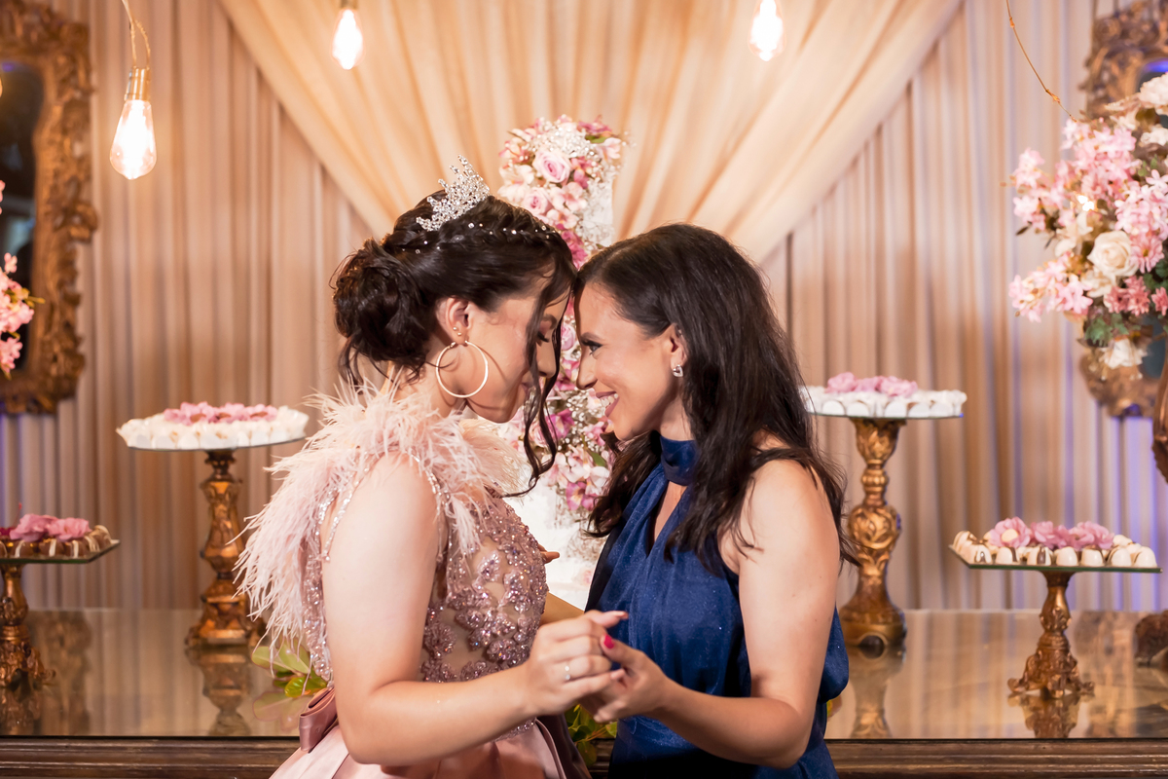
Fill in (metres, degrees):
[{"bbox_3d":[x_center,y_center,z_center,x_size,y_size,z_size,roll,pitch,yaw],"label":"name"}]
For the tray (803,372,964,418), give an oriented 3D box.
[{"bbox_3d":[0.528,0.009,2.862,0.300,0.076,0.300,0,4,0],"label":"tray"}]

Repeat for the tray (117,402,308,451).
[{"bbox_3d":[-0.654,0.058,2.866,0.325,0.079,0.325,0,4,0],"label":"tray"}]

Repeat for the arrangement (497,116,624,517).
[{"bbox_3d":[-0.041,-0.121,2.778,0.225,0.683,0.220,0,4,0],"label":"arrangement"}]

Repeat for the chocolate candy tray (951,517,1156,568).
[{"bbox_3d":[0.731,0.232,2.530,0.285,0.069,0.220,0,4,4],"label":"chocolate candy tray"}]

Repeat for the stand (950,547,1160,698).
[{"bbox_3d":[0.735,0.368,2.540,0.285,0.216,0.220,0,4,4],"label":"stand"}]

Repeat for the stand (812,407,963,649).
[{"bbox_3d":[0.528,0.247,2.878,0.285,0.413,0.285,0,4,0],"label":"stand"}]

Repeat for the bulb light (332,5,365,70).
[{"bbox_3d":[-0.432,-0.645,2.970,0.063,0.122,0.063,0,4,0],"label":"bulb light"}]

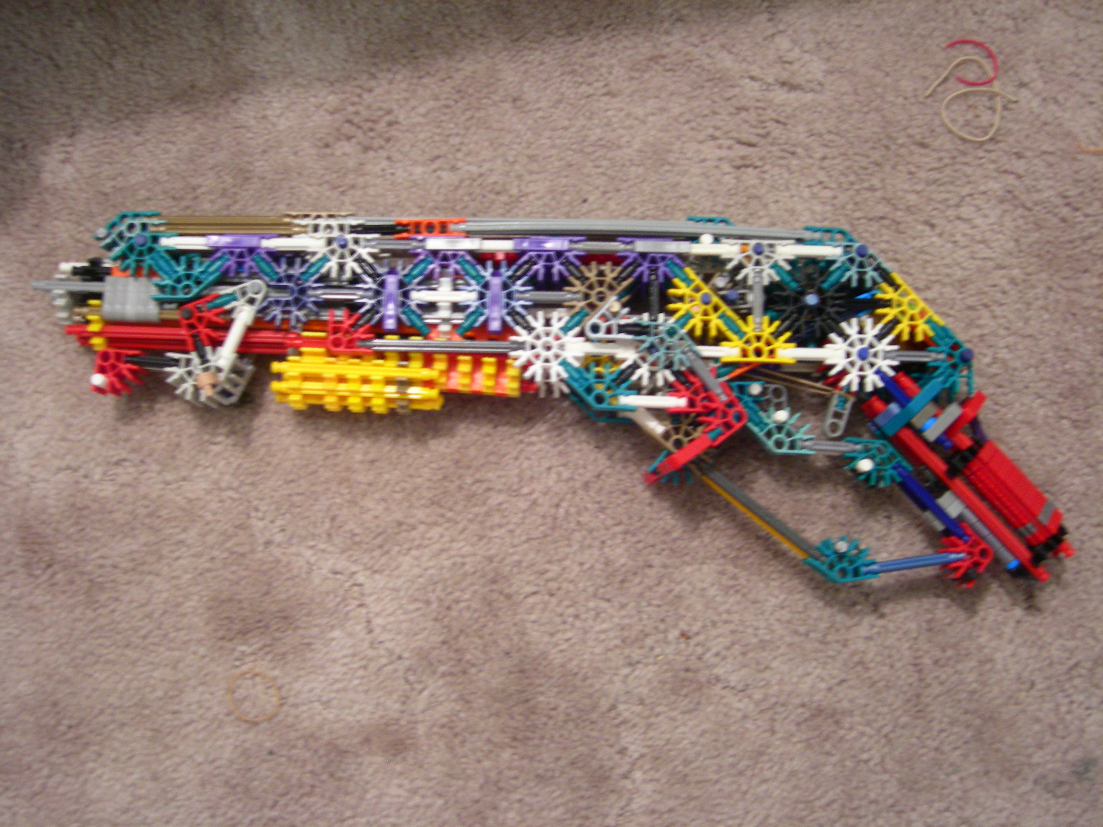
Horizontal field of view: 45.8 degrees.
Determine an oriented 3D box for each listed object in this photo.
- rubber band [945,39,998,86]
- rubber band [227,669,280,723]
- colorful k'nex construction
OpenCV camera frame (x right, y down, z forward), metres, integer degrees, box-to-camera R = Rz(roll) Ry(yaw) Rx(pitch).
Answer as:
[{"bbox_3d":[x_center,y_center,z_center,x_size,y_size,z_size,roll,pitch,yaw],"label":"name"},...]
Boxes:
[{"bbox_3d":[0.240,-0.201,0.747,0.030,0.004,0.028,1,81,1],"label":"rubber band"},{"bbox_3d":[-0.159,0.151,0.697,0.029,0.004,0.027,1,81,1],"label":"rubber band"},{"bbox_3d":[-0.004,-0.014,0.688,0.550,0.069,0.200,1,81,1],"label":"colorful k'nex construction"}]

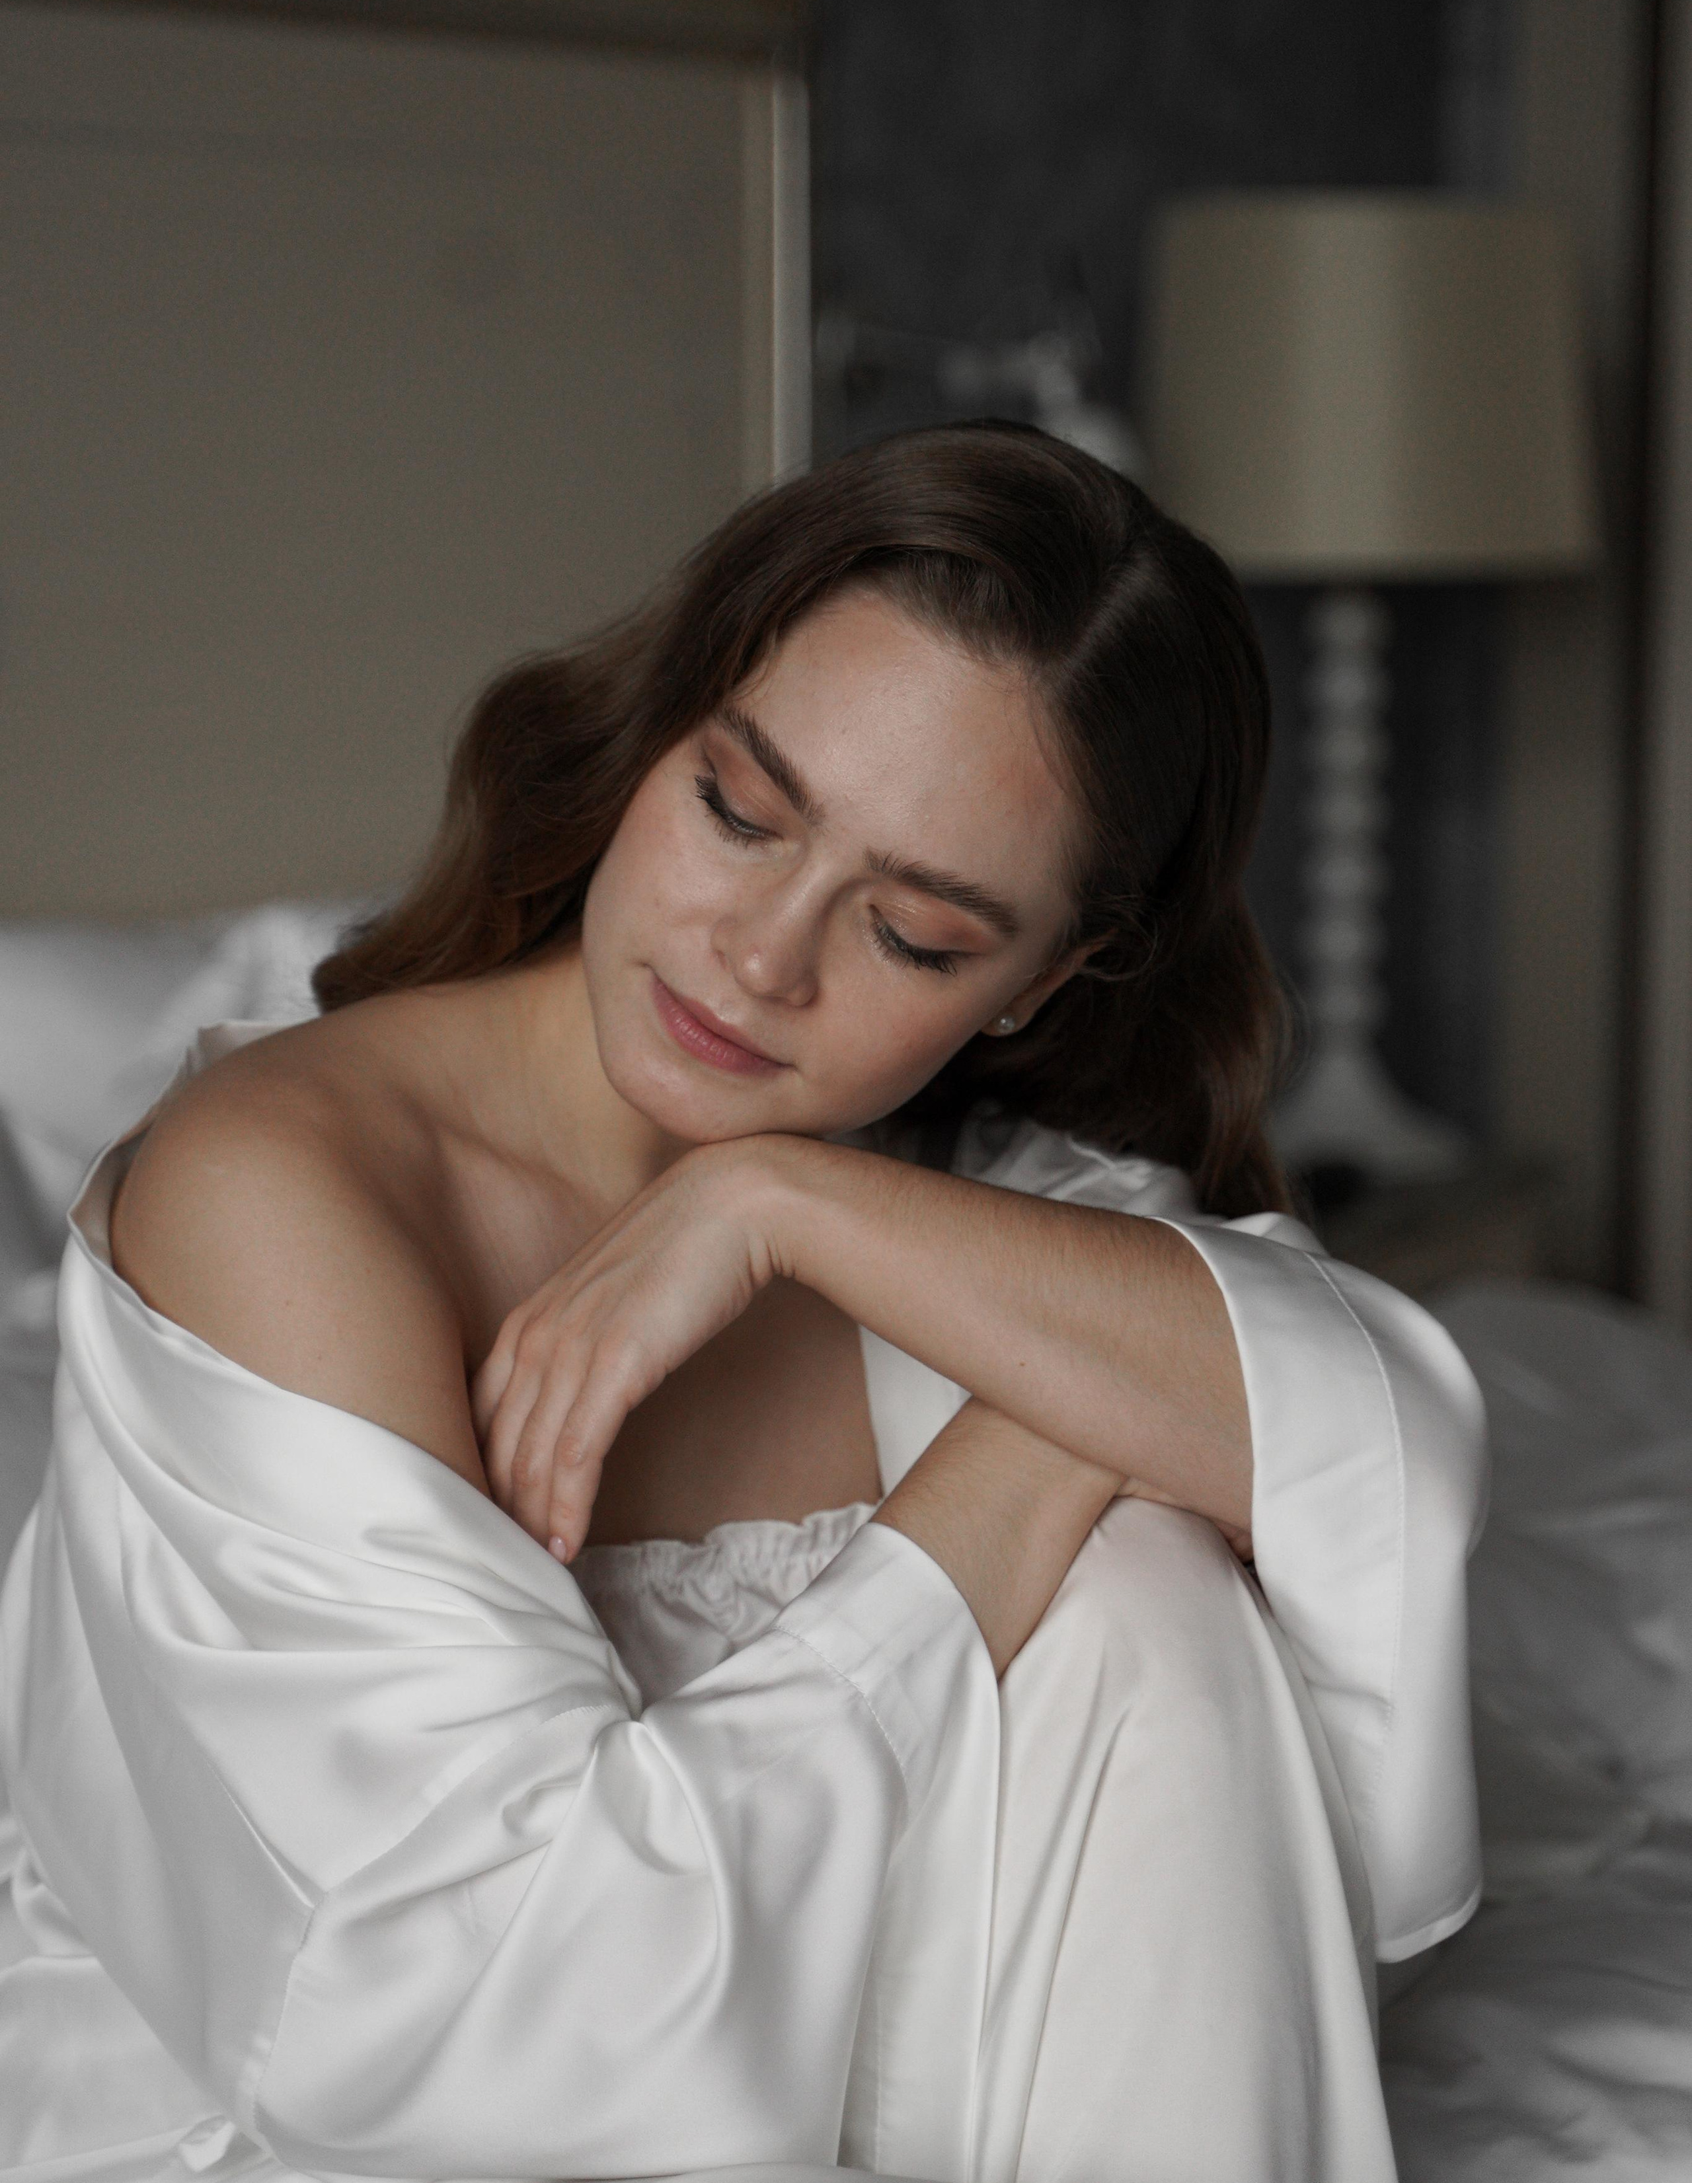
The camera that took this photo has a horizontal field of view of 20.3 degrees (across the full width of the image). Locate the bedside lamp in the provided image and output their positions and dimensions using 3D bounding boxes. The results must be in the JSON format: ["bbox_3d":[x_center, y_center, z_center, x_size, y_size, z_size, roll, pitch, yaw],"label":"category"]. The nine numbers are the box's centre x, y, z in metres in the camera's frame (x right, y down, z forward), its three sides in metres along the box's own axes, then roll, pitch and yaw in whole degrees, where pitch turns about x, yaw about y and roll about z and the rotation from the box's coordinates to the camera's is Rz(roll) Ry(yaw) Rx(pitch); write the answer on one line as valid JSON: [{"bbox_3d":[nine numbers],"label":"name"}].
[{"bbox_3d":[0.364,-0.278,3.270,0.310,0.658,0.310,0,7,0],"label":"bedside lamp"}]

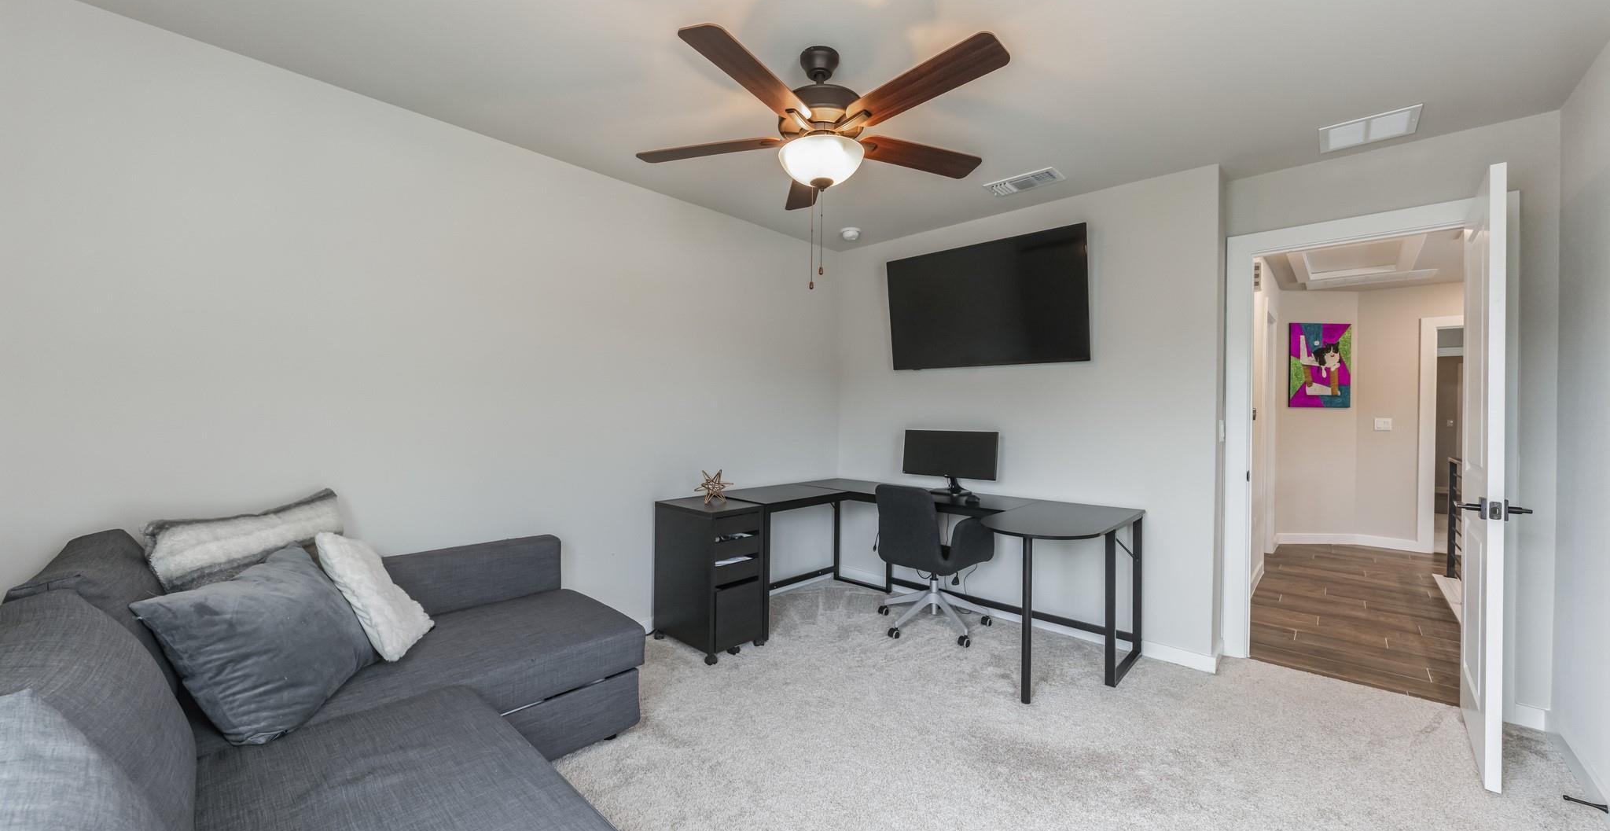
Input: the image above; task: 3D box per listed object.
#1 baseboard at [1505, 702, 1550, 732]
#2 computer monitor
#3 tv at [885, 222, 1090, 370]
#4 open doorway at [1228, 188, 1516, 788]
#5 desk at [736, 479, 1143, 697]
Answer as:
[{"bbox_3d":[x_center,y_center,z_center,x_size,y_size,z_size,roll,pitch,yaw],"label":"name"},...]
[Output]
[{"bbox_3d":[2.889,1.203,2.309,0.105,0.090,0.020,1,0,42],"label":"baseboard"},{"bbox_3d":[0.857,0.284,3.486,0.615,0.375,0.190,1,0,42],"label":"computer monitor"},{"bbox_3d":[1.047,-0.650,3.473,1.230,0.710,0.060,1,8,42],"label":"tv"},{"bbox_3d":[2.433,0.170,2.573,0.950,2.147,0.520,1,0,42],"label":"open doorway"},{"bbox_3d":[0.582,0.854,3.183,1.990,0.760,1.210,1,0,42],"label":"desk"}]

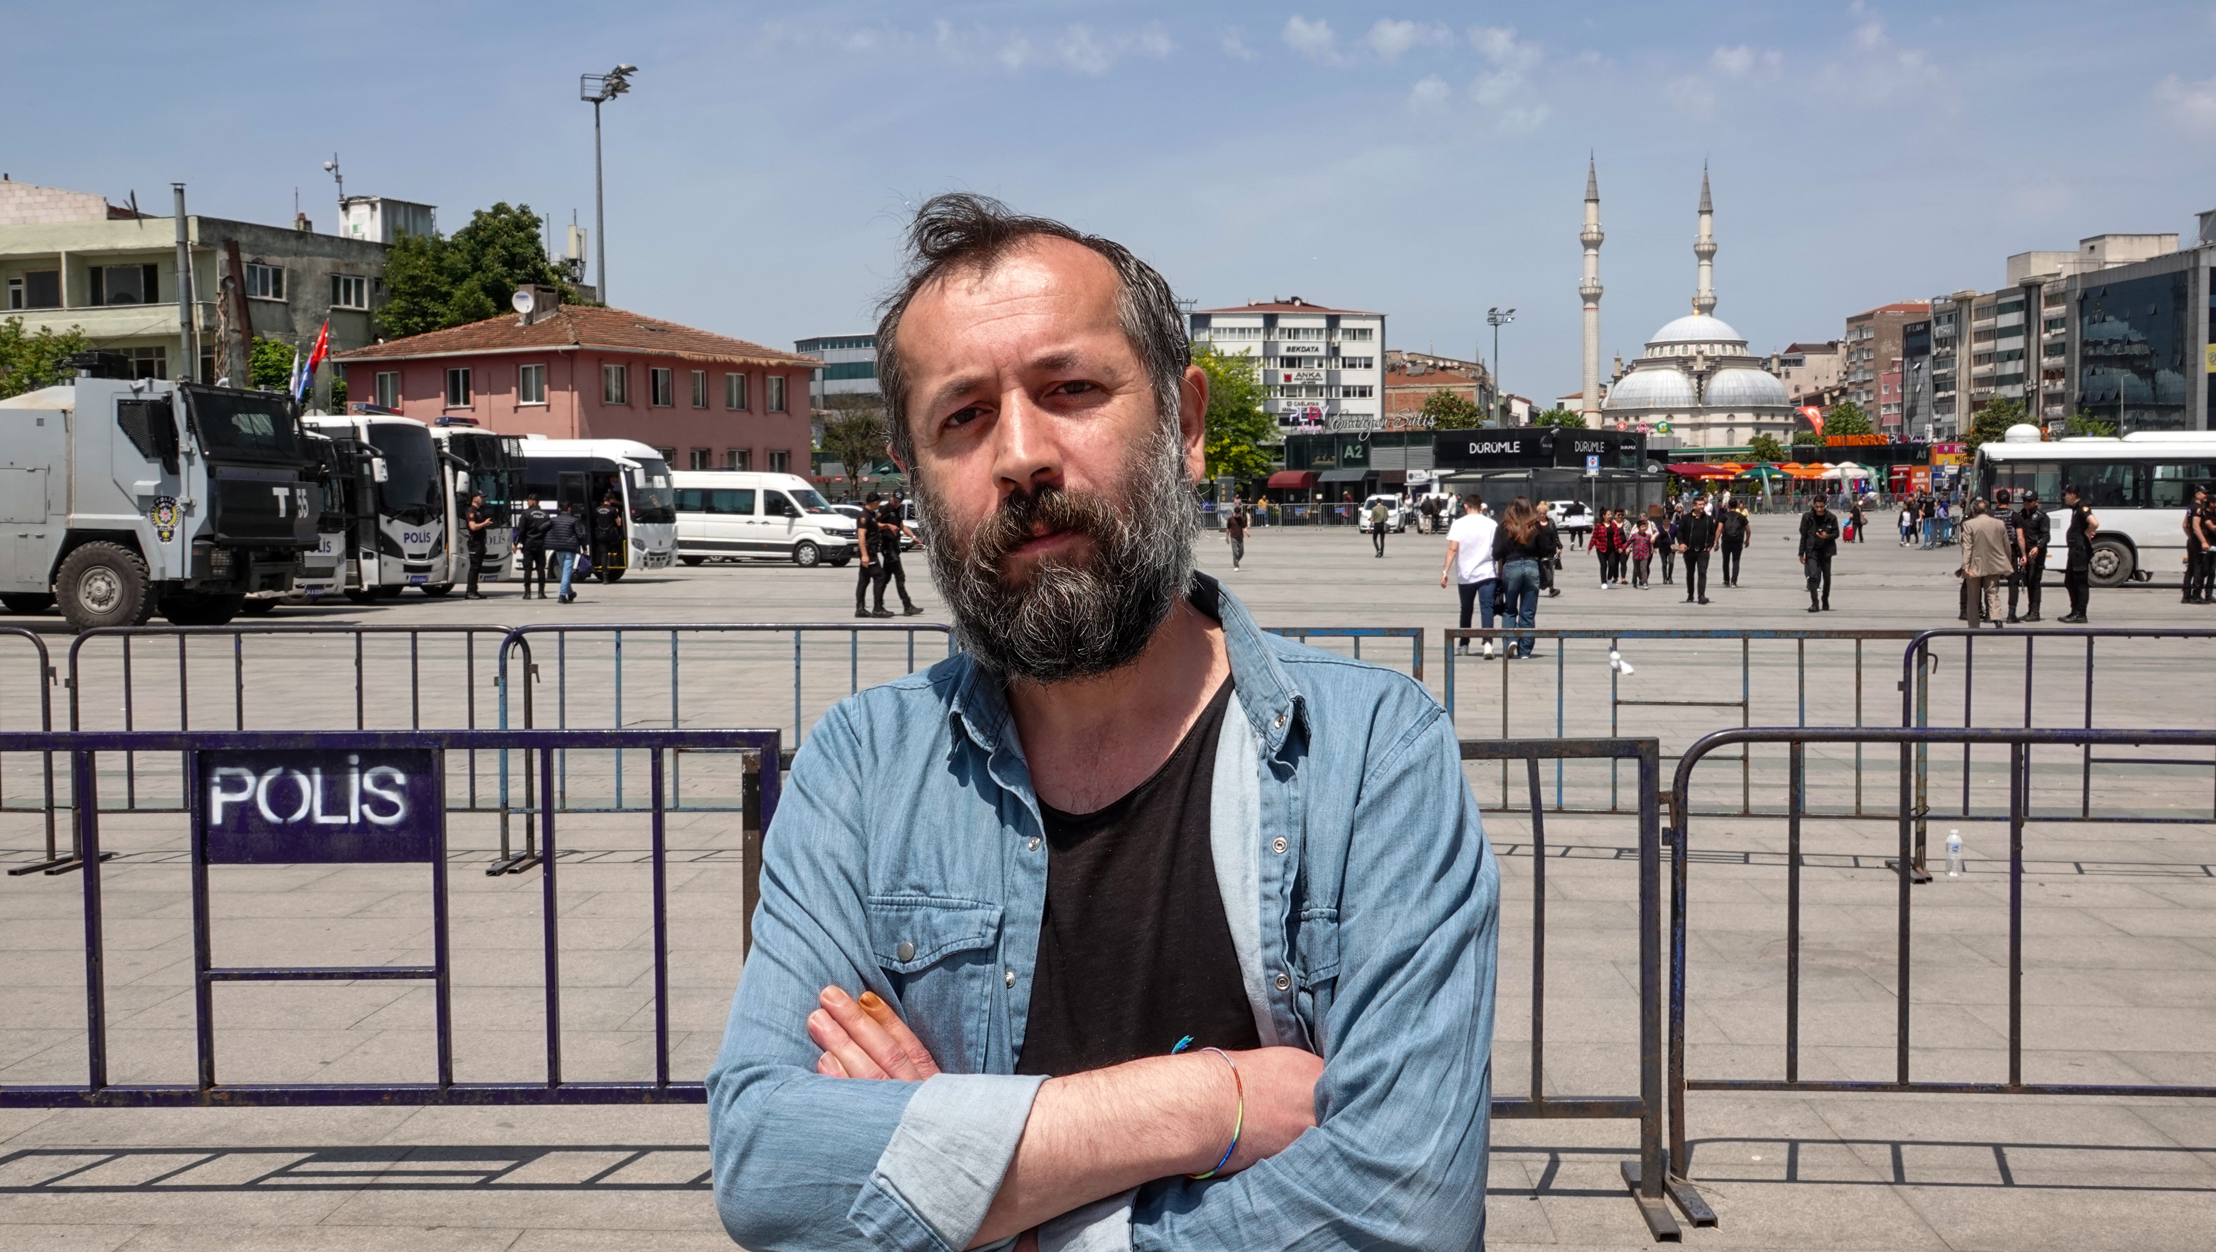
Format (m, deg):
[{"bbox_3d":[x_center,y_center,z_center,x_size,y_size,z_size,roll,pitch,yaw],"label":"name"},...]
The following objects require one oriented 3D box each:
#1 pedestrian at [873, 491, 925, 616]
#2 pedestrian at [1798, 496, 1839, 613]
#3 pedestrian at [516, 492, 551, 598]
[{"bbox_3d":[-3.057,-1.057,31.300,0.720,1.810,0.500,0,3,-3],"label":"pedestrian"},{"bbox_3d":[10.663,-1.078,32.400,0.560,1.750,0.400,0,4,14],"label":"pedestrian"},{"bbox_3d":[-9.871,-1.357,37.100,0.600,1.800,0.380,-1,3,-13],"label":"pedestrian"}]

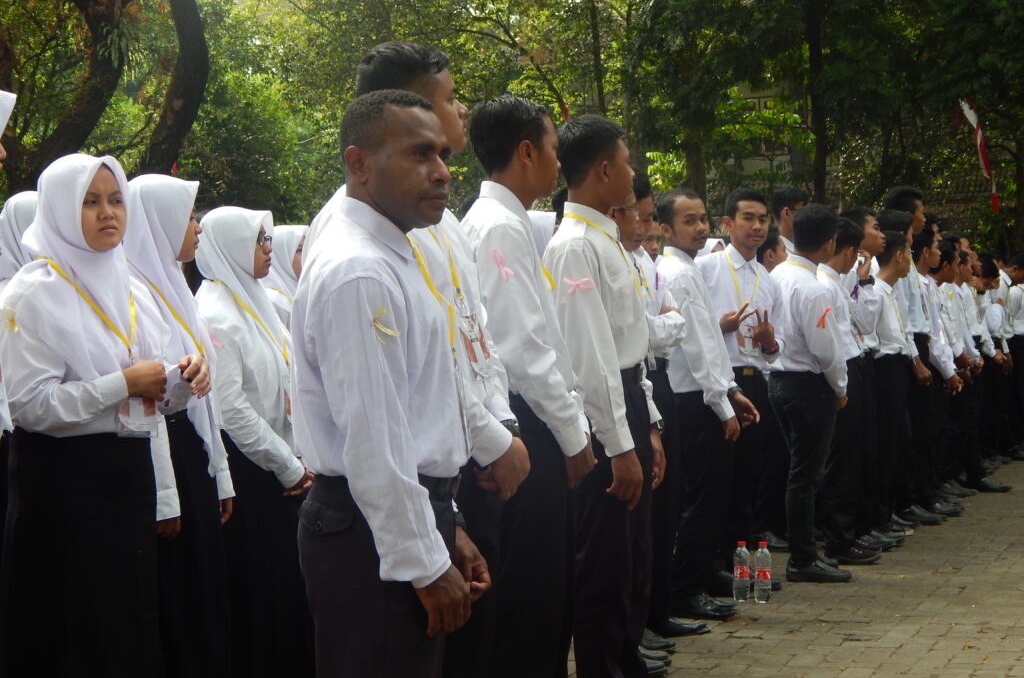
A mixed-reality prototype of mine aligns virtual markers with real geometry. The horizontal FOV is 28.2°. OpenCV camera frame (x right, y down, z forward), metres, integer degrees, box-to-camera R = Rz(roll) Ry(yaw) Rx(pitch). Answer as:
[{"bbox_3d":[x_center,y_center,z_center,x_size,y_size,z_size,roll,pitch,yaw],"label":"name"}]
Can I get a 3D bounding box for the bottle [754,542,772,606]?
[{"bbox_3d":[1.001,0.929,8.120,0.066,0.245,0.066,0,1,0],"label":"bottle"}]

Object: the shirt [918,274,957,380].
[{"bbox_3d":[2.277,-0.067,11.000,0.330,0.570,0.450,0,1,22],"label":"shirt"}]

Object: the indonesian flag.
[{"bbox_3d":[4.114,-1.609,18.000,0.350,1.010,0.200,0,1,13],"label":"indonesian flag"}]

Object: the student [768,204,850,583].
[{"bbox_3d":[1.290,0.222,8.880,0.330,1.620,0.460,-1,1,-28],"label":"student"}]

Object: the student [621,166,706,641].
[{"bbox_3d":[0.537,0.240,7.480,0.360,1.670,0.480,0,1,30],"label":"student"}]

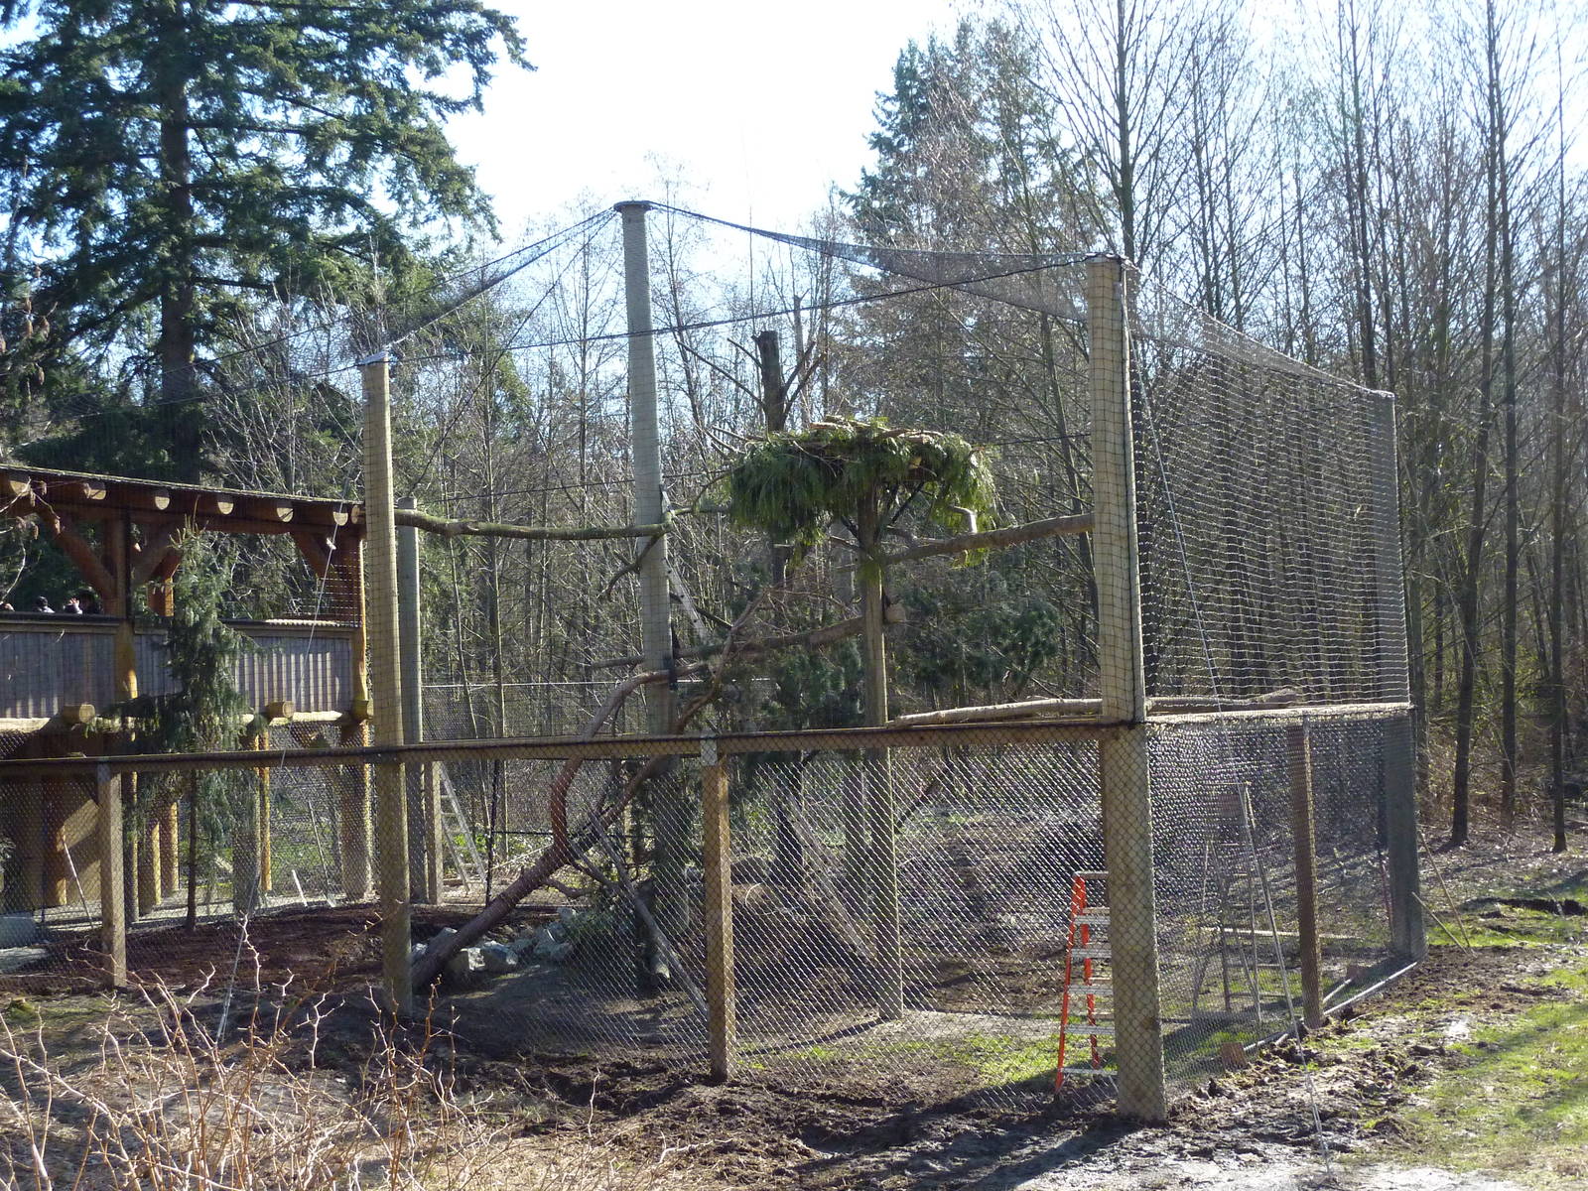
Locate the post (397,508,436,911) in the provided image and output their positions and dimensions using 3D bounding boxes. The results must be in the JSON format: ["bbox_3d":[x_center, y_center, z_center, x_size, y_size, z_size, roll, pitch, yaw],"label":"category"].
[{"bbox_3d":[-5.074,1.394,27.566,0.250,5.381,0.250,-4,-4,29],"label":"post"}]

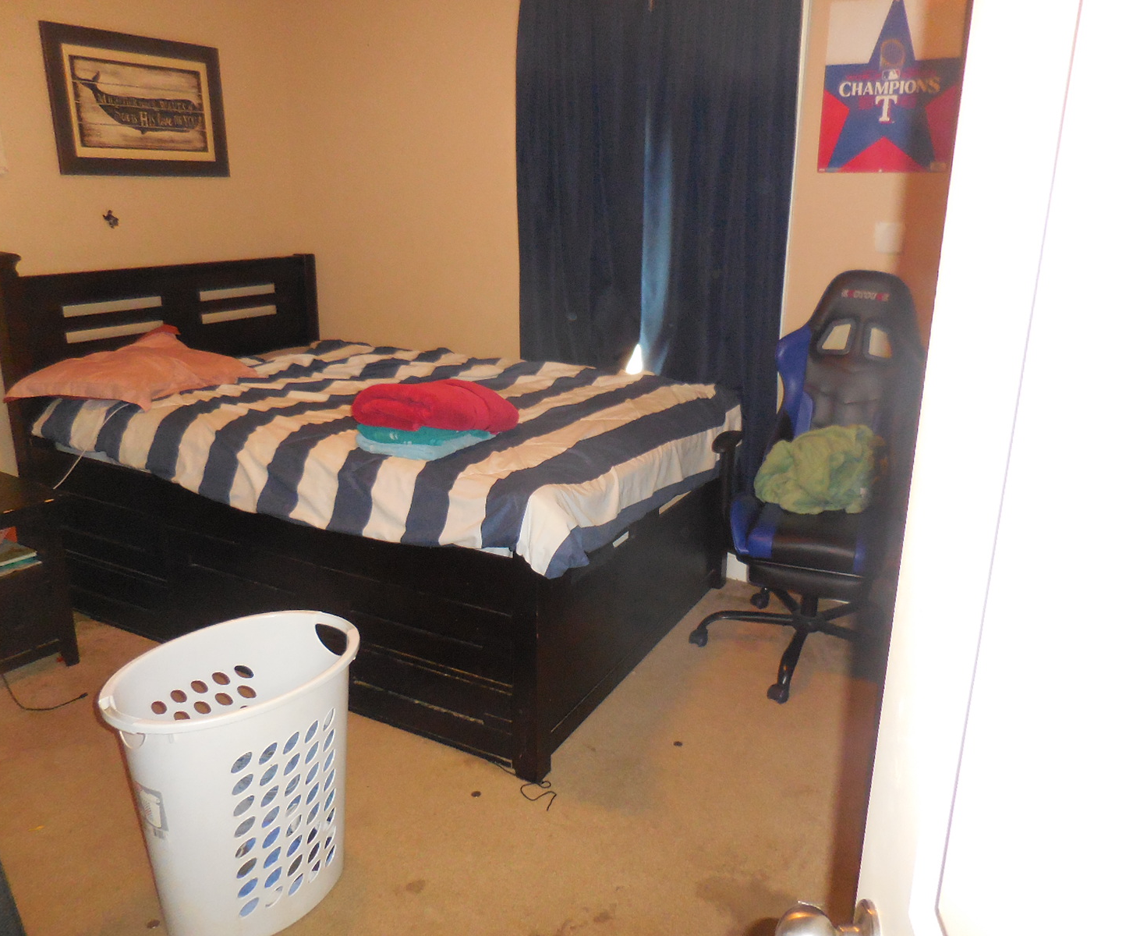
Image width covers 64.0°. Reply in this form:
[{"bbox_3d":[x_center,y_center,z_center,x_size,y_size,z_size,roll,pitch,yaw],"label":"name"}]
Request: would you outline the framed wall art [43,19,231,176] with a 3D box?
[{"bbox_3d":[-1.657,-1.421,3.554,0.025,0.507,0.771,10,19,28],"label":"framed wall art"}]

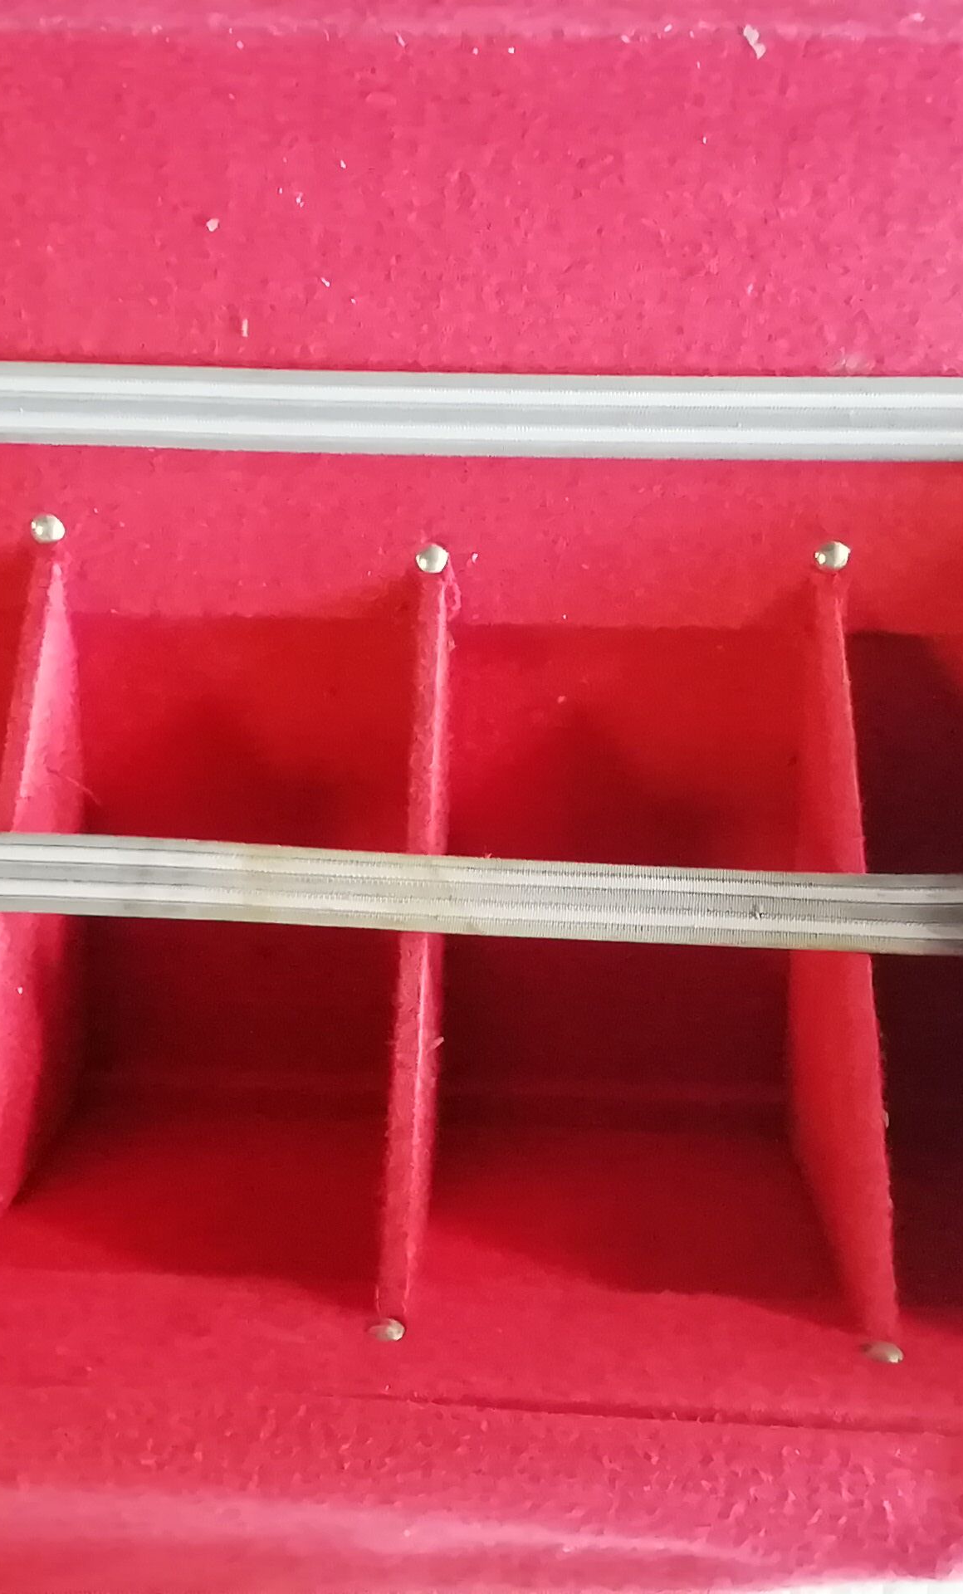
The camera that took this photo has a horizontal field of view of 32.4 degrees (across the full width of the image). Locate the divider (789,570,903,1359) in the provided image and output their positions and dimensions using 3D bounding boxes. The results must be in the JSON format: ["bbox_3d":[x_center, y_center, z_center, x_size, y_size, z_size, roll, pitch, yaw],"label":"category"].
[{"bbox_3d":[0.105,0.034,0.465,0.008,0.179,0.141,2,13,1],"label":"divider"}]

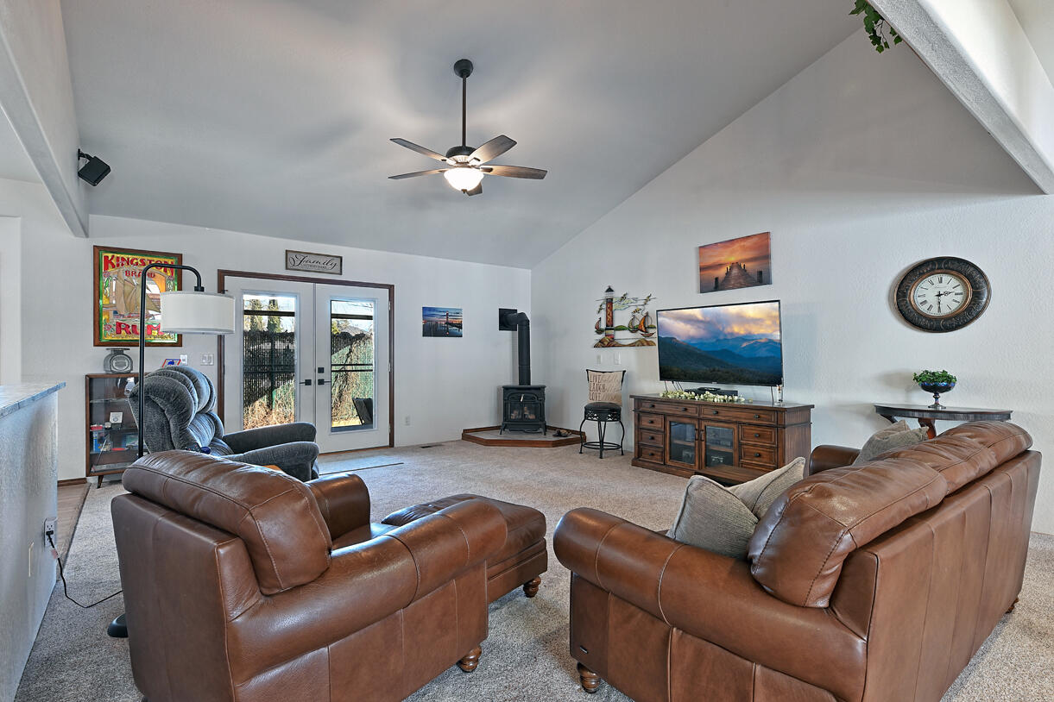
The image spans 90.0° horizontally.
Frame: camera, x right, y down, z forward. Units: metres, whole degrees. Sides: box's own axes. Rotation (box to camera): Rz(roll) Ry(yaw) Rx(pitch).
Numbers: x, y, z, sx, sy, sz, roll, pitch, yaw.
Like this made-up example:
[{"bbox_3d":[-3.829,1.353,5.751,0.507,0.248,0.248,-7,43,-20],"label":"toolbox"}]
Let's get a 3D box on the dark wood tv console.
[{"bbox_3d":[1.815,0.854,5.137,0.490,0.745,1.720,0,-1,-36],"label":"dark wood tv console"}]

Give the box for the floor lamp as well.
[{"bbox_3d":[-1.598,0.431,2.378,0.480,1.570,0.300,0,-1,-44],"label":"floor lamp"}]

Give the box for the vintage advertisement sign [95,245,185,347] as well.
[{"bbox_3d":[-3.744,-0.508,5.097,0.691,0.938,0.035,0,0,-38],"label":"vintage advertisement sign"}]

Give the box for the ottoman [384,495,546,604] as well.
[{"bbox_3d":[-0.340,0.998,2.613,0.640,0.430,0.600,-1,-1,38],"label":"ottoman"}]

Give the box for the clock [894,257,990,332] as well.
[{"bbox_3d":[3.216,-0.437,4.104,0.060,0.588,0.588,0,0,-38],"label":"clock"}]

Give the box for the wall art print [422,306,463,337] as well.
[{"bbox_3d":[-1.154,-0.392,7.300,0.615,0.405,0.030,0,-1,-36],"label":"wall art print"}]

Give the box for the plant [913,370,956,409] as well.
[{"bbox_3d":[3.108,0.296,4.011,0.260,0.296,0.260,0,0,-38],"label":"plant"}]

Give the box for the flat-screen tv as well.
[{"bbox_3d":[1.993,-0.067,5.572,0.060,0.824,1.434,-6,4,-38],"label":"flat-screen tv"}]

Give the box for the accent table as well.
[{"bbox_3d":[2.980,0.822,3.895,0.350,0.780,0.850,0,-1,-36],"label":"accent table"}]

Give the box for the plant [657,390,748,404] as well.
[{"bbox_3d":[1.718,0.443,5.263,0.180,0.085,1.000,0,-1,-36],"label":"plant"}]

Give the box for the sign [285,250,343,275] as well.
[{"bbox_3d":[-2.463,-1.021,6.118,0.627,0.223,0.025,0,0,-38],"label":"sign"}]

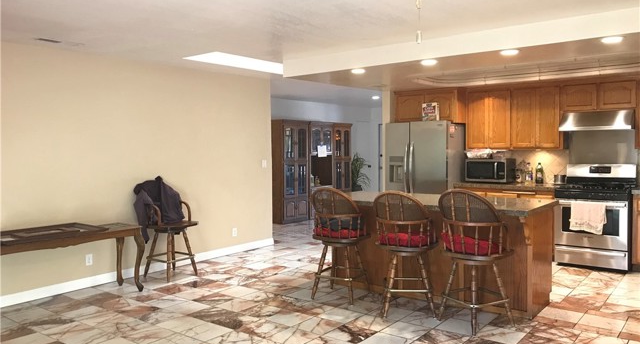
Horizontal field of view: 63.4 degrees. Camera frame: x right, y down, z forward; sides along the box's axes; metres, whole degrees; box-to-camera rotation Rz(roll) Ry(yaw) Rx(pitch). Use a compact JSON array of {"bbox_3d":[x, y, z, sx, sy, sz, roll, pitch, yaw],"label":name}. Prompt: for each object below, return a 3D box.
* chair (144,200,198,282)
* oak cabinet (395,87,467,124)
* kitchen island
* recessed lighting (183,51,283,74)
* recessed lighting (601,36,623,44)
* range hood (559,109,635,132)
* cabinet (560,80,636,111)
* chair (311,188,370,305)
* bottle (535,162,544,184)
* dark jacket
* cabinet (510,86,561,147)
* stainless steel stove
[{"bbox_3d":[-1.704,0.659,5.880,0.540,1.050,0.470,1,3,38],"label":"chair"},{"bbox_3d":[1.641,-0.923,7.441,0.932,0.445,0.580,1,3,38],"label":"oak cabinet"},{"bbox_3d":[1.076,0.720,5.009,2.080,0.900,0.960,1,3,37],"label":"kitchen island"},{"bbox_3d":[-0.741,-1.311,6.310,0.570,0.060,1.900,1,3,38],"label":"recessed lighting"},{"bbox_3d":[2.281,-1.029,4.044,0.165,0.040,0.165,1,3,38],"label":"recessed lighting"},{"bbox_3d":[3.290,-0.600,6.111,0.755,0.232,0.500,1,3,37],"label":"range hood"},{"bbox_3d":[3.341,-0.892,6.155,0.760,0.355,0.340,1,3,37],"label":"cabinet"},{"bbox_3d":[0.183,0.672,4.928,0.470,1.055,0.540,1,3,30],"label":"chair"},{"bbox_3d":[2.832,0.017,6.661,0.080,0.276,0.080,1,3,37],"label":"bottle"},{"bbox_3d":[-1.821,0.413,5.943,0.320,0.720,0.570,1,3,38],"label":"dark jacket"},{"bbox_3d":[2.792,-0.687,6.589,0.625,0.793,0.340,1,3,37],"label":"cabinet"},{"bbox_3d":[3.243,0.507,6.090,0.755,1.170,0.670,1,3,37],"label":"stainless steel stove"}]

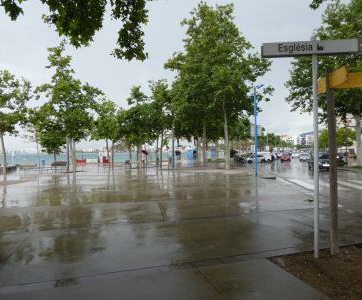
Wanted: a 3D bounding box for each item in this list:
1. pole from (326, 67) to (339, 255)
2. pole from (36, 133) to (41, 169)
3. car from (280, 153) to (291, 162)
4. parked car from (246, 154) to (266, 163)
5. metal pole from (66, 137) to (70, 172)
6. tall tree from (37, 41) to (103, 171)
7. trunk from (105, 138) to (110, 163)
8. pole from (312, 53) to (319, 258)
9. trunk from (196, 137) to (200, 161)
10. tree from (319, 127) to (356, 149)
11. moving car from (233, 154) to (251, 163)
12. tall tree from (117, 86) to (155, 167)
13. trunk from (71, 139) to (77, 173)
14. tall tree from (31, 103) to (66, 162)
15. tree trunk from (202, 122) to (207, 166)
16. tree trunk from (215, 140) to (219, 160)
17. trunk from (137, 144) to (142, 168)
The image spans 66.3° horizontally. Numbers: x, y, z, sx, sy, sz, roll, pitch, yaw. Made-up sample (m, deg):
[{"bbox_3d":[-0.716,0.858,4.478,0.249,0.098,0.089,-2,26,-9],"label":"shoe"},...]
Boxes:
[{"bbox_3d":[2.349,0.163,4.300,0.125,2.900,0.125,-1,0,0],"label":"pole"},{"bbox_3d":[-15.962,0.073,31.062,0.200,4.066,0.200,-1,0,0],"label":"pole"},{"bbox_3d":[18.607,1.325,49.000,1.750,1.484,4.100,-1,-1,18],"label":"car"},{"bbox_3d":[12.712,1.449,47.000,3.900,1.475,1.720,0,-1,-18],"label":"parked car"},{"bbox_3d":[-9.591,0.404,23.600,0.150,3.106,0.150,-1,-1,0],"label":"metal pole"},{"bbox_3d":[-9.962,-3.967,25.000,6.000,11.810,6.000,-1,-1,0],"label":"tall tree"},{"bbox_3d":[-8.975,0.245,34.000,0.320,3.200,0.320,-1,0,0],"label":"trunk"},{"bbox_3d":[2.084,0.027,4.280,0.075,3.280,0.075,-1,-1,0],"label":"pole"},{"bbox_3d":[2.975,-0.243,50.000,0.300,4.382,0.300,-1,-1,0],"label":"trunk"},{"bbox_3d":[23.139,-1.109,41.000,5.000,4.900,5.000,-1,0,0],"label":"tree"},{"bbox_3d":[9.001,1.055,39.000,4.000,1.420,1.750,-1,0,15],"label":"moving car"},{"bbox_3d":[-4.832,-2.527,30.800,4.400,9.052,4.400,-1,-1,0],"label":"tall tree"},{"bbox_3d":[-8.579,0.444,22.400,0.340,2.800,0.340,-1,0,0],"label":"trunk"},{"bbox_3d":[-13.567,-1.542,28.500,3.700,6.700,3.600,-1,0,0],"label":"tall tree"},{"bbox_3d":[2.903,-0.726,35.000,0.330,5.490,0.330,-1,-1,0],"label":"tree trunk"},{"bbox_3d":[6.397,0.088,49.000,0.300,3.534,0.300,-1,-1,0],"label":"tree trunk"},{"bbox_3d":[-4.190,0.656,28.000,0.340,2.450,0.340,-1,0,0],"label":"trunk"}]

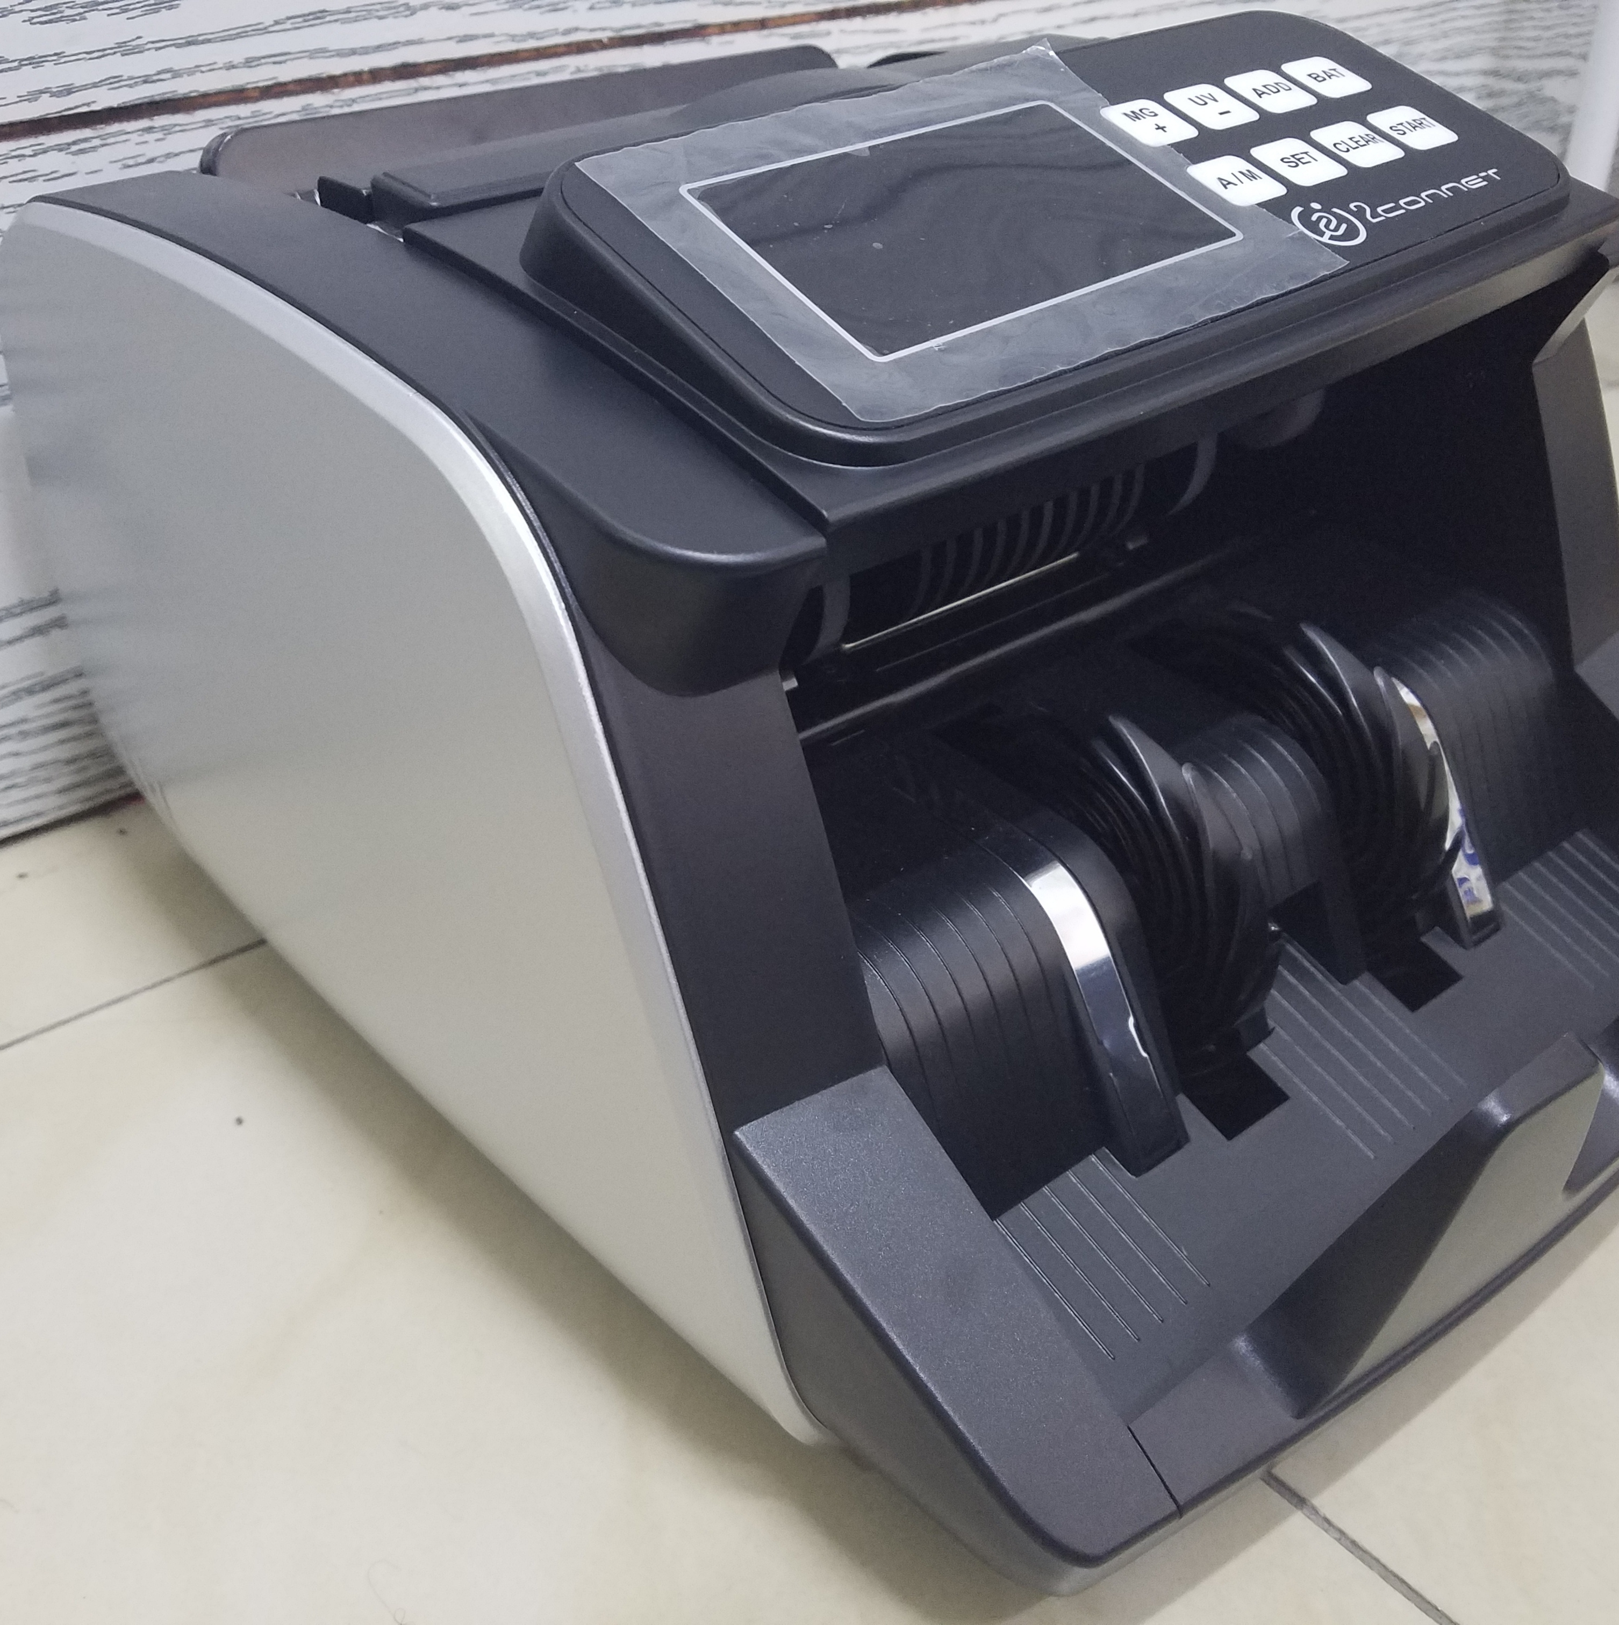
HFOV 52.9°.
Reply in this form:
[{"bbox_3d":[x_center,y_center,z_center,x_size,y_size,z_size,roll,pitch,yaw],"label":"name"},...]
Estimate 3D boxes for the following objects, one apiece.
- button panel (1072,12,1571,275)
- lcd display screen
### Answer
[{"bbox_3d":[0.106,-0.139,0.337,0.075,0.010,0.083,-27,59,-30],"label":"button panel"},{"bbox_3d":[0.028,-0.103,0.288,0.088,0.006,0.053,-27,59,-30],"label":"lcd display screen"}]

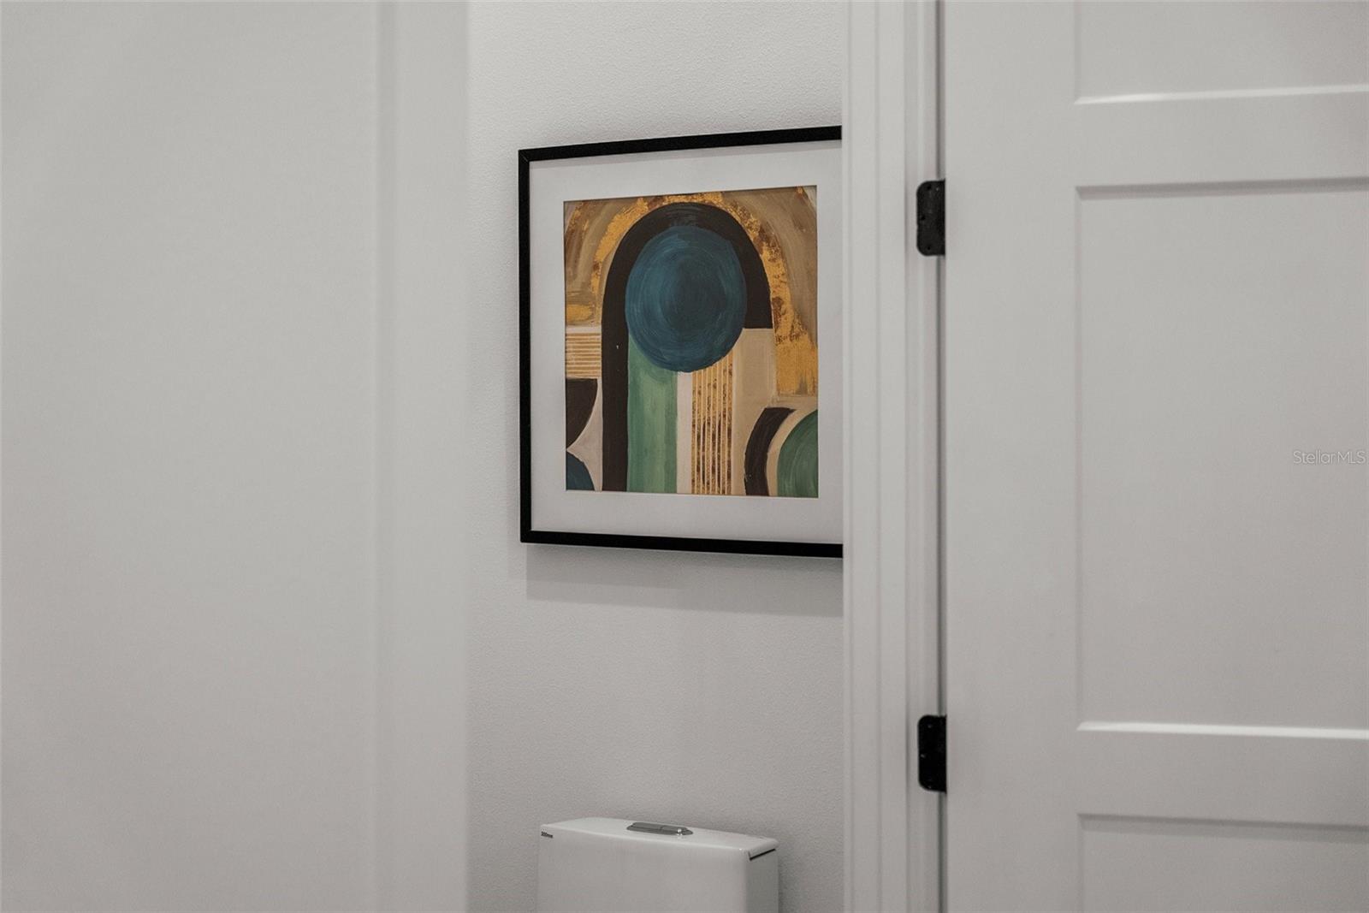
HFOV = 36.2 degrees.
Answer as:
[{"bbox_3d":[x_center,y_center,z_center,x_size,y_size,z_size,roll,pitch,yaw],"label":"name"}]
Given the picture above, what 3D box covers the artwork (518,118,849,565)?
[{"bbox_3d":[0.009,-0.164,3.063,0.600,0.603,0.030,1,3,32],"label":"artwork"}]

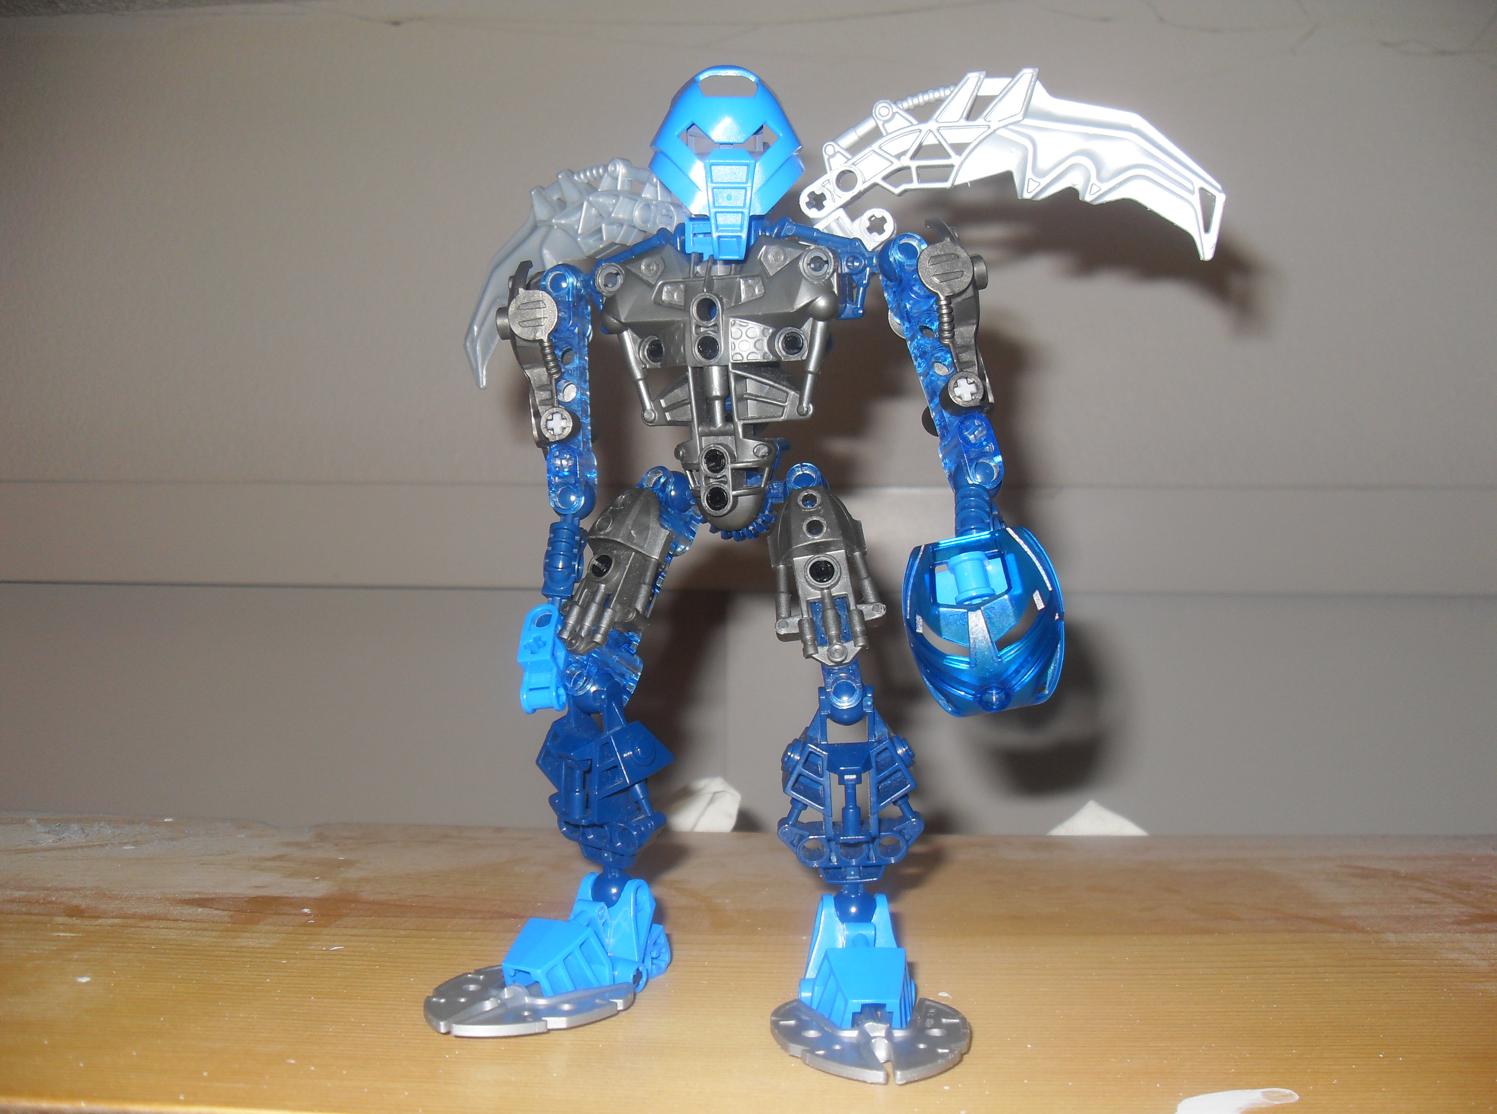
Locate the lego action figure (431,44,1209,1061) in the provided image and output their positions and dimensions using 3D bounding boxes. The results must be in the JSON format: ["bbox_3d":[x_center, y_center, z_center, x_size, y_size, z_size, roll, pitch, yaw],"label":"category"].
[{"bbox_3d":[0.009,-0.004,0.325,0.183,0.202,0.100,1,5,13],"label":"lego action figure"}]

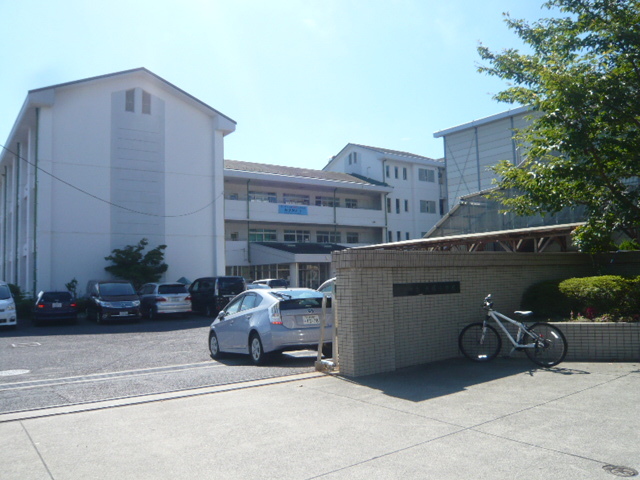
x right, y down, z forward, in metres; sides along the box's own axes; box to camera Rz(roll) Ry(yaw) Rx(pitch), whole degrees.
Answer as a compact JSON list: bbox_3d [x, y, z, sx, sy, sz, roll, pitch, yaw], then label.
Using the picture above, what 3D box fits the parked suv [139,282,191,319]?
[{"bbox_3d":[-7.920,3.050,26.250,1.760,1.620,4.650,1,-4,-32],"label":"parked suv"}]

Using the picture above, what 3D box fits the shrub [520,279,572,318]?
[{"bbox_3d":[4.183,1.042,9.523,1.100,0.740,1.000,0,-4,-17],"label":"shrub"}]

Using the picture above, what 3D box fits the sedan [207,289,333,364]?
[{"bbox_3d":[-1.130,1.850,11.500,1.745,1.490,4.470,0,-7,-29],"label":"sedan"}]

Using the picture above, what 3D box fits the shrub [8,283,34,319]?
[{"bbox_3d":[-15.407,3.184,26.560,1.600,1.850,1.500,1,-4,-32],"label":"shrub"}]

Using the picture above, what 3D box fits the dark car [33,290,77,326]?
[{"bbox_3d":[-12.500,3.170,24.400,1.700,1.430,4.450,1,-4,-32],"label":"dark car"}]

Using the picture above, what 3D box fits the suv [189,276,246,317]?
[{"bbox_3d":[-5.600,2.980,27.800,1.710,1.860,4.600,1,-4,-32],"label":"suv"}]

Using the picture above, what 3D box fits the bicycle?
[{"bbox_3d":[2.925,1.402,8.034,1.720,1.050,0.560,-5,-5,41],"label":"bicycle"}]

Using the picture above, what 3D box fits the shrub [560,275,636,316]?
[{"bbox_3d":[5.029,0.986,9.324,1.500,0.780,1.100,0,-4,-17],"label":"shrub"}]

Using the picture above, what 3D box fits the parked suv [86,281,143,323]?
[{"bbox_3d":[-9.850,2.890,24.550,1.830,1.840,4.850,1,-4,-32],"label":"parked suv"}]

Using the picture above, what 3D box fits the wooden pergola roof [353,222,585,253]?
[{"bbox_3d":[4.350,0.174,15.700,2.300,0.500,9.600,1,-4,-32],"label":"wooden pergola roof"}]

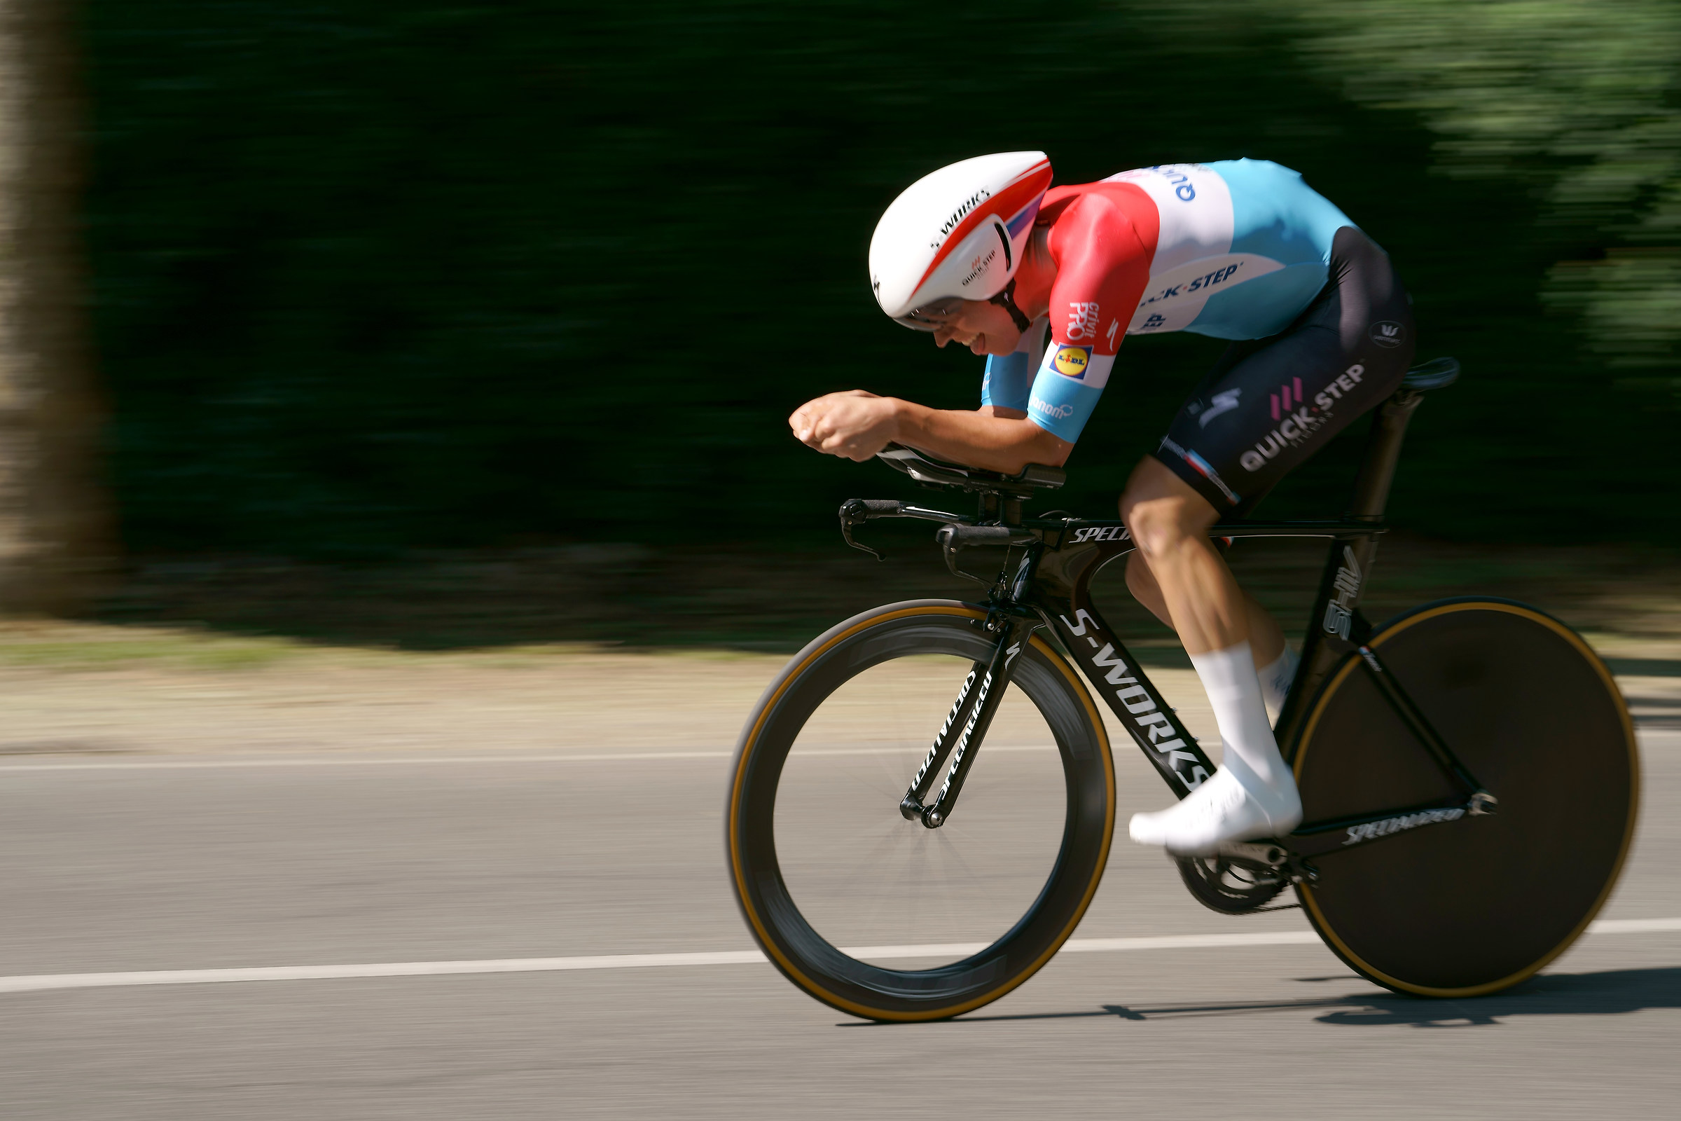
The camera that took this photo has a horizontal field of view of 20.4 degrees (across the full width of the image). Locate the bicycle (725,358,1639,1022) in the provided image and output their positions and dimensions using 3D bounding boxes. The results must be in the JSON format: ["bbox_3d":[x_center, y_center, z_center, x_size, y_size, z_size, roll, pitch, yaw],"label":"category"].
[{"bbox_3d":[0.594,0.201,7.574,1.650,1.065,0.420,0,6,-22],"label":"bicycle"}]

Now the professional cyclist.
[{"bbox_3d":[0.415,-0.096,7.459,1.100,1.110,0.430,0,6,-22],"label":"professional cyclist"}]

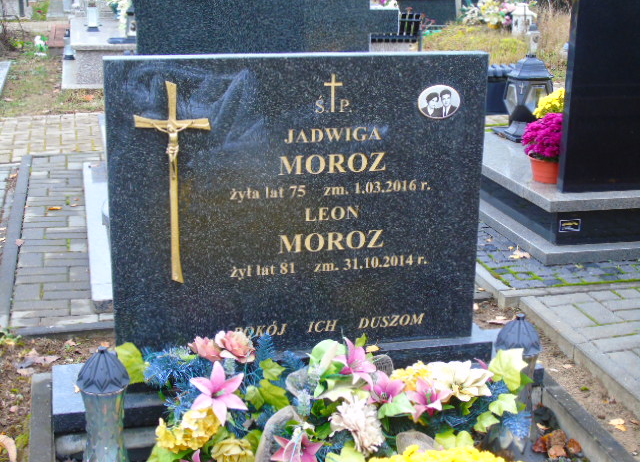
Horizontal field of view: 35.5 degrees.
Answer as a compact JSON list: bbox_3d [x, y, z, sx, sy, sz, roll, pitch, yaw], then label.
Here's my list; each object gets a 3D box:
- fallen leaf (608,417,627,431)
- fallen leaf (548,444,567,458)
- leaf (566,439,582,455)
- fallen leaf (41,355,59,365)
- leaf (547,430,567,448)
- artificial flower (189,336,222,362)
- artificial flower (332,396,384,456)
[{"bbox_3d":[0.801,0.522,2.688,0.049,0.015,0.065,6,17,18],"label":"fallen leaf"},{"bbox_3d":[0.651,0.602,2.738,0.046,0.030,0.038,-3,17,-13],"label":"fallen leaf"},{"bbox_3d":[0.700,0.595,2.745,0.042,0.032,0.035,-3,17,-13],"label":"leaf"},{"bbox_3d":[-0.825,0.397,3.046,0.055,0.015,0.058,-4,17,-16],"label":"fallen leaf"},{"bbox_3d":[0.657,0.576,2.772,0.050,0.038,0.042,-3,17,-13],"label":"leaf"},{"bbox_3d":[-0.296,0.305,2.580,0.090,0.070,0.080,6,7,17],"label":"artificial flower"},{"bbox_3d":[0.091,0.469,2.420,0.126,0.140,0.095,2,-14,2],"label":"artificial flower"}]

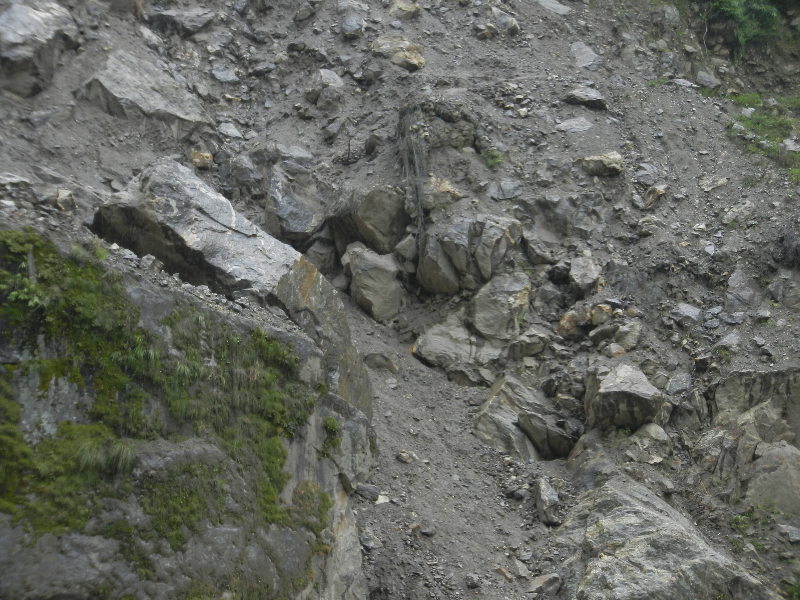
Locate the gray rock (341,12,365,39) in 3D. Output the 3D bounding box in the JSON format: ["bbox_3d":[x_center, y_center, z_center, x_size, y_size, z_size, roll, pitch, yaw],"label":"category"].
[{"bbox_3d":[-1.003,-5.794,60.000,0.491,0.499,0.448,0,-14,0],"label":"gray rock"}]

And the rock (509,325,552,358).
[{"bbox_3d":[2.227,0.708,48.500,0.728,0.514,0.561,0,-14,0],"label":"rock"}]

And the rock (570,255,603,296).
[{"bbox_3d":[3.346,-0.422,51.000,0.557,0.658,0.546,0,-14,0],"label":"rock"}]

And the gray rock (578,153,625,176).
[{"bbox_3d":[3.544,-2.383,50.000,0.809,0.352,0.550,0,-12,0],"label":"gray rock"}]

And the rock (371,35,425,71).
[{"bbox_3d":[-0.051,-5.093,58.500,1.078,0.648,0.771,0,-14,0],"label":"rock"}]

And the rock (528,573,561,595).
[{"bbox_3d":[2.135,4.189,42.000,0.459,0.285,0.333,0,-14,0],"label":"rock"}]

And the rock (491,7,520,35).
[{"bbox_3d":[2.227,-5.900,60.000,0.614,0.531,0.520,0,-14,0],"label":"rock"}]

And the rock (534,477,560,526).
[{"bbox_3d":[2.190,2.998,42.500,0.419,0.715,0.450,0,-12,0],"label":"rock"}]

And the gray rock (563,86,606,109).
[{"bbox_3d":[3.375,-3.704,52.000,0.805,0.330,0.550,0,-12,0],"label":"gray rock"}]

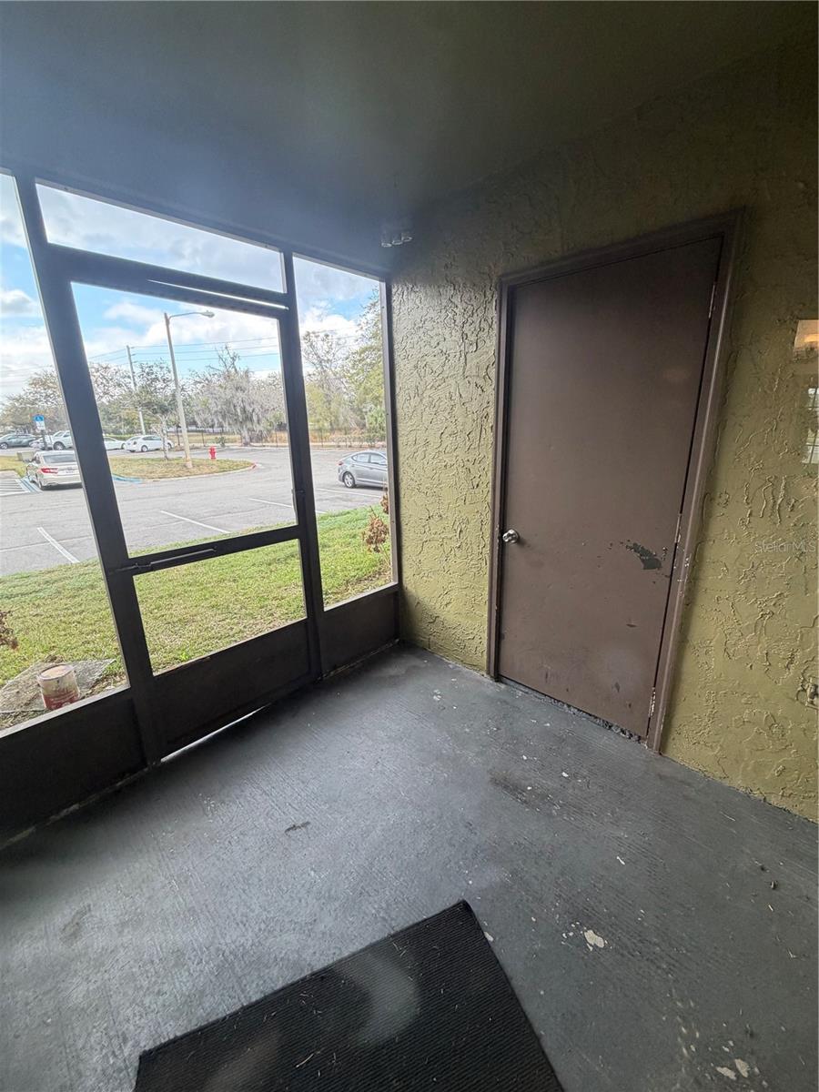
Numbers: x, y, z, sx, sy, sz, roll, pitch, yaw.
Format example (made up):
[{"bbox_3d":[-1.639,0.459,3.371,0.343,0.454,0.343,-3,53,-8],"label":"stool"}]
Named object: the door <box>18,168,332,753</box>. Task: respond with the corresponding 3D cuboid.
[{"bbox_3d":[-0.884,-0.194,2.043,0.060,2.241,0.997,13,21,42],"label":"door"}]

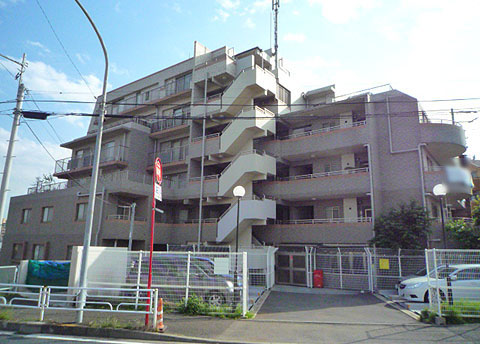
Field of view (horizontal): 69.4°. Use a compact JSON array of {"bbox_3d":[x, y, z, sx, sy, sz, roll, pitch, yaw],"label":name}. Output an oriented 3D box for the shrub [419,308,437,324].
[{"bbox_3d":[4.977,3.784,9.220,0.440,0.380,0.400,1,-11,0],"label":"shrub"}]

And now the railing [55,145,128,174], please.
[{"bbox_3d":[-13.108,-0.807,30.256,10.000,1.250,0.950,-7,-14,35],"label":"railing"}]

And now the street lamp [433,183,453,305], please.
[{"bbox_3d":[6.221,2.293,10.479,0.410,3.960,0.410,1,-11,0],"label":"street lamp"}]

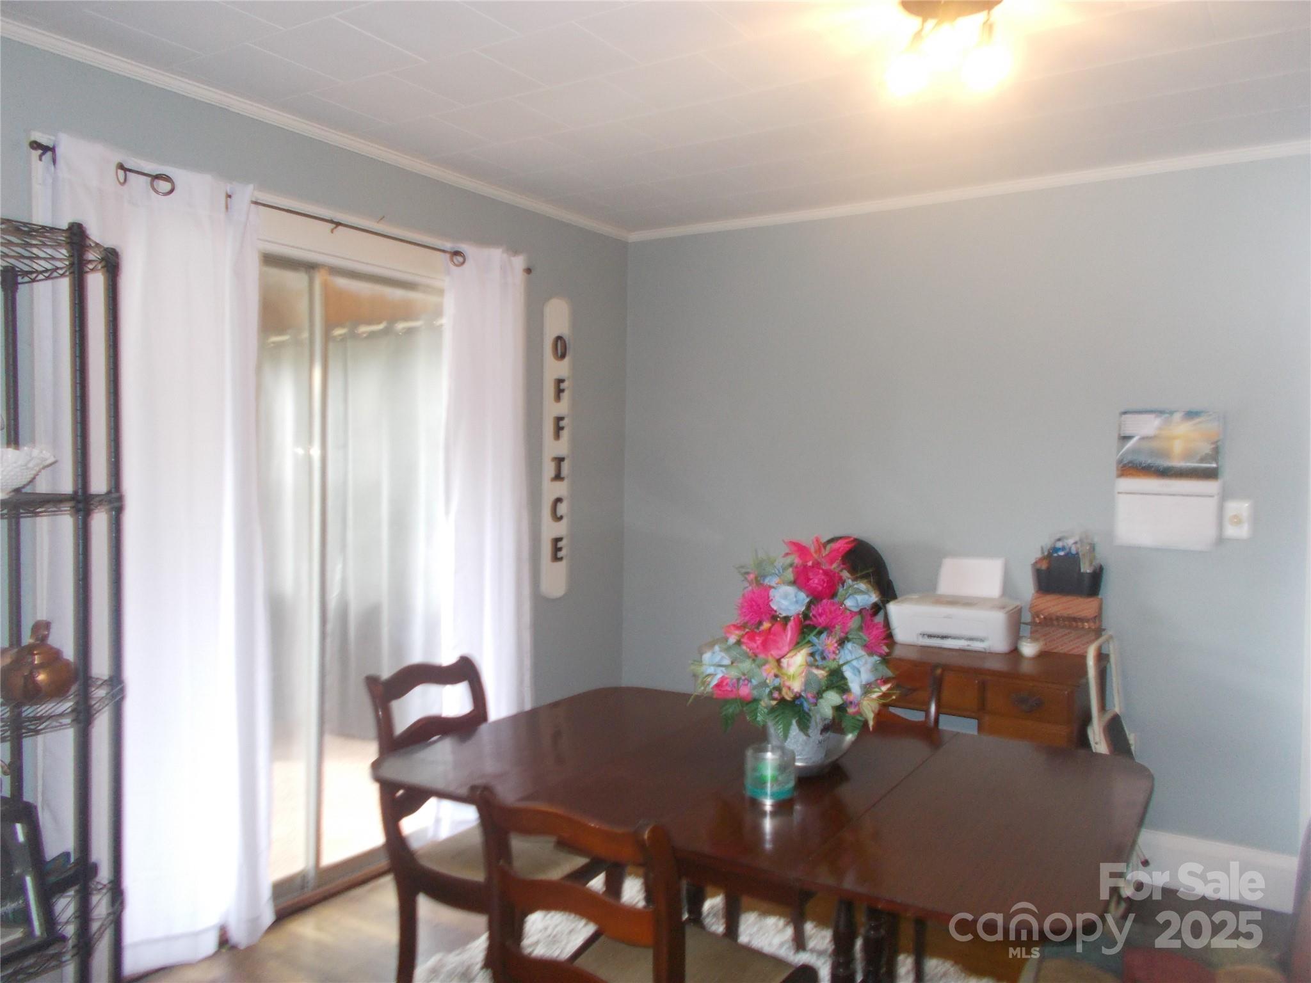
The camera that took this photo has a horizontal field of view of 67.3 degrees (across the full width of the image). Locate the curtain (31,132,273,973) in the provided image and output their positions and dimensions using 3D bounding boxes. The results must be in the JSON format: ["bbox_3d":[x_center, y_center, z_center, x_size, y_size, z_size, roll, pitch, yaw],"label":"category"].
[{"bbox_3d":[-1.241,0.215,2.541,0.110,2.100,0.570,2,3,31],"label":"curtain"}]

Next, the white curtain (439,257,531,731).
[{"bbox_3d":[-0.614,0.177,3.568,0.110,2.100,0.470,2,3,31],"label":"white curtain"}]

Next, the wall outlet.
[{"bbox_3d":[1.911,0.093,3.234,0.077,0.121,0.015,2,3,31],"label":"wall outlet"}]

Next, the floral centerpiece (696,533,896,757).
[{"bbox_3d":[0.329,0.371,2.290,0.460,0.530,0.440,1,2,0],"label":"floral centerpiece"}]

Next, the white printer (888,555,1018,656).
[{"bbox_3d":[1.099,0.394,3.579,0.430,0.300,0.300,2,3,31],"label":"white printer"}]

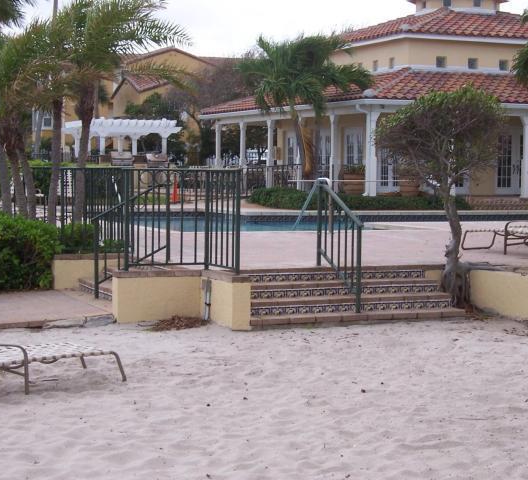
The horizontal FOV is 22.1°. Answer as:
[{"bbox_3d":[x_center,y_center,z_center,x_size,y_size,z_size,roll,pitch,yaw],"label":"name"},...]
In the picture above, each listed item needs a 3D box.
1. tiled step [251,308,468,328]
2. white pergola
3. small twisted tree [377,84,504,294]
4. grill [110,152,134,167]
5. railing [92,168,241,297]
[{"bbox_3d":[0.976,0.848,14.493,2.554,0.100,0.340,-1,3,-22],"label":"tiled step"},{"bbox_3d":[-5.585,-3.362,52.898,3.800,2.684,3.700,-1,3,-27],"label":"white pergola"},{"bbox_3d":[1.999,-0.515,15.293,1.460,2.436,1.400,0,3,-2],"label":"small twisted tree"},{"bbox_3d":[-4.934,-2.796,47.000,0.700,0.520,0.580,0,3,-18],"label":"grill"},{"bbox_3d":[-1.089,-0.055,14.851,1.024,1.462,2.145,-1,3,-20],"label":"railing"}]

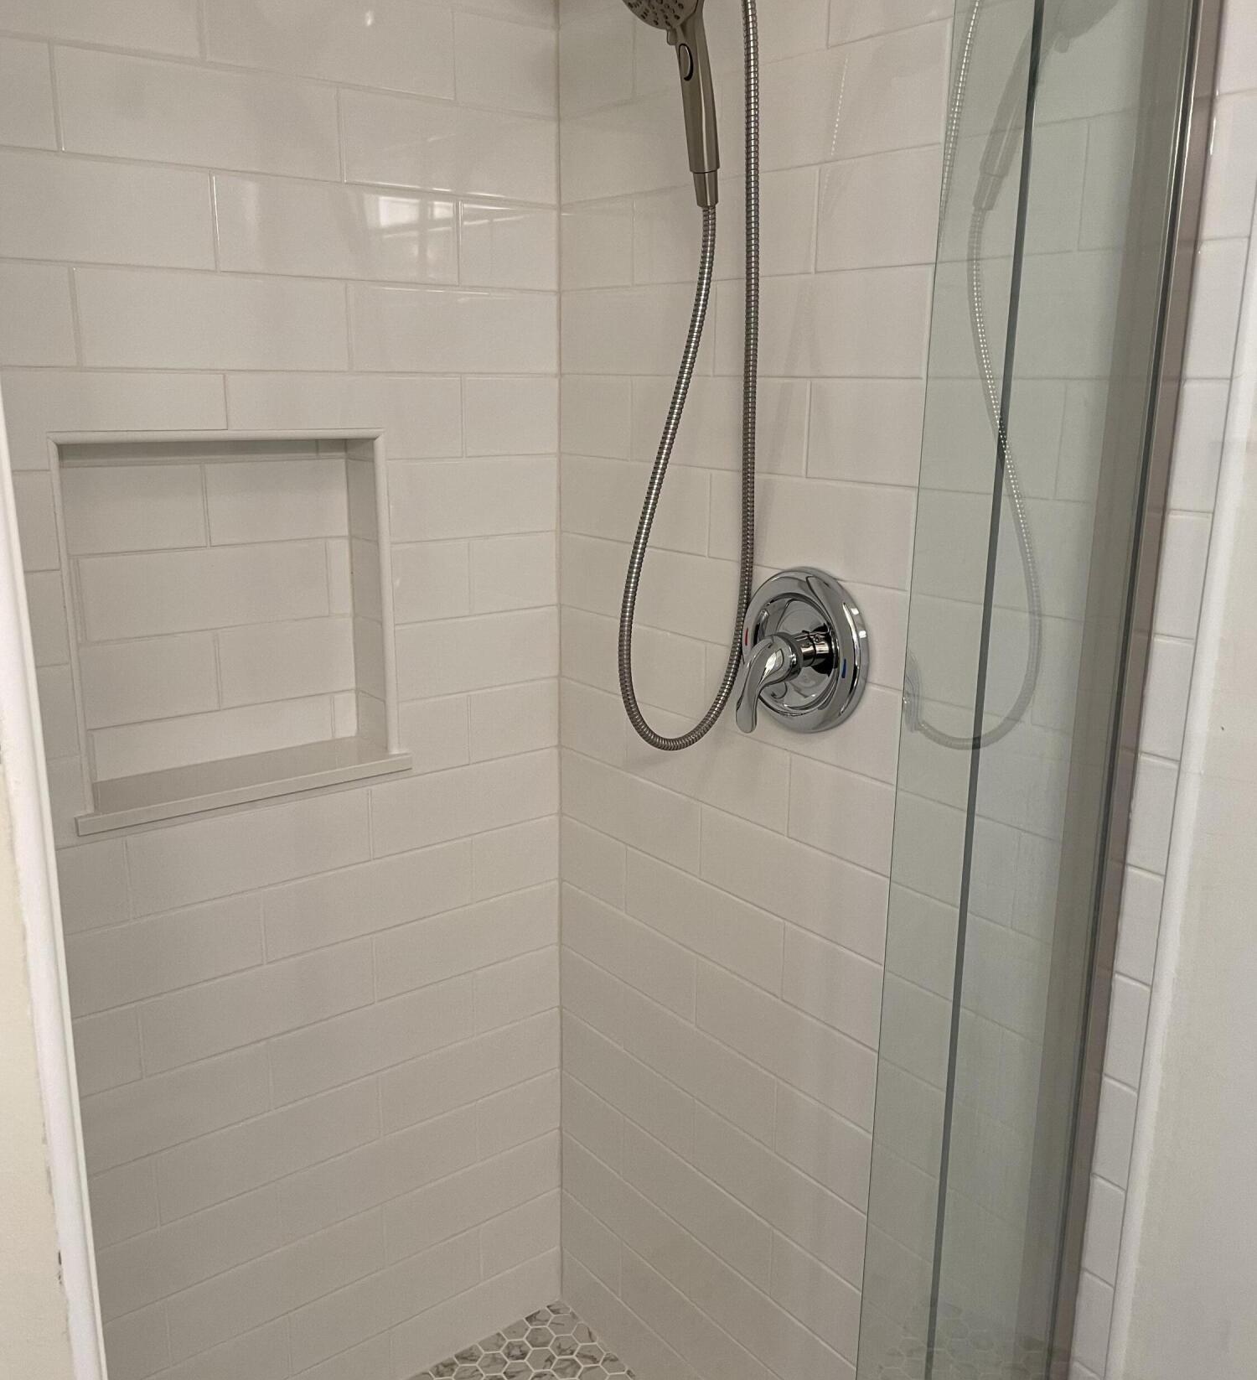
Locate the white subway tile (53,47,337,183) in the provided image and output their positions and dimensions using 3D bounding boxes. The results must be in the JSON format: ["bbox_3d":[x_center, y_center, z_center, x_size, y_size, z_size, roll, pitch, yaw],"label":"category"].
[{"bbox_3d":[-0.448,-0.606,1.338,0.301,0.100,0.009,-10,18,-37],"label":"white subway tile"}]

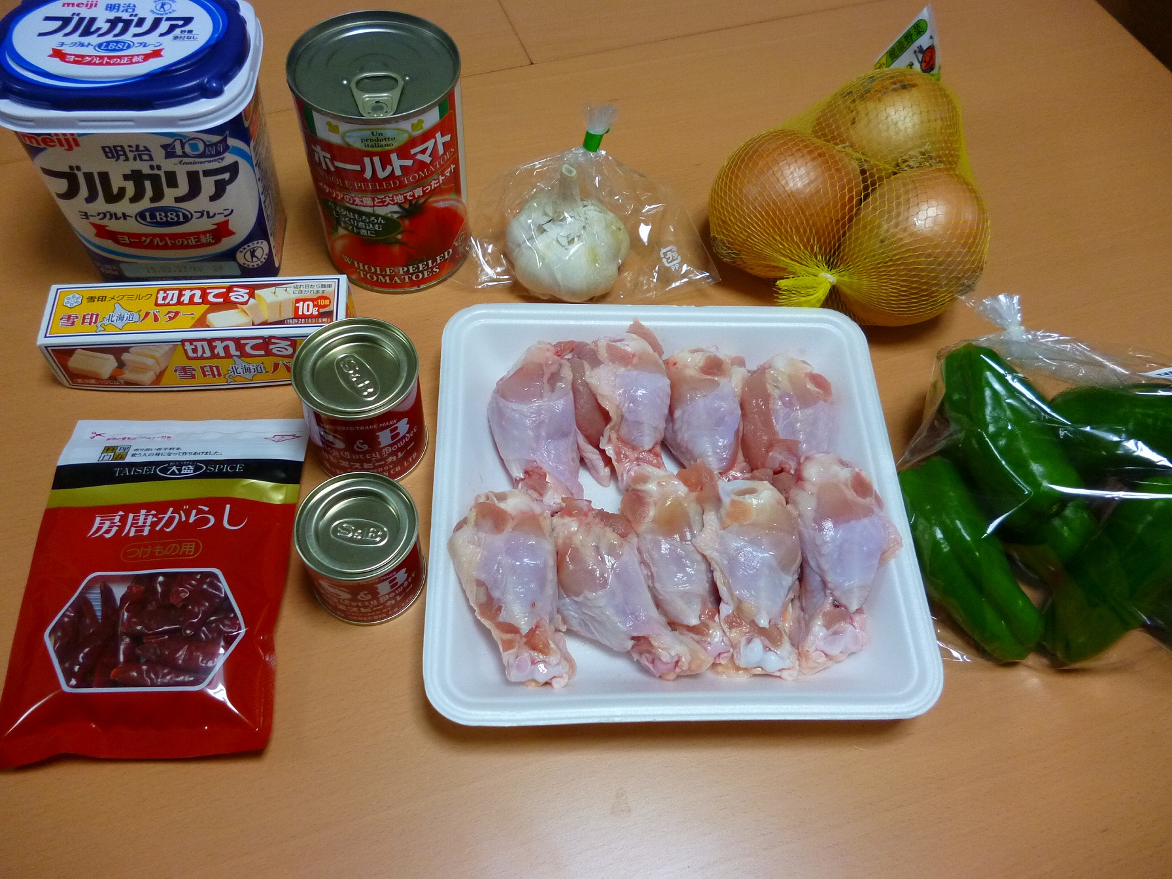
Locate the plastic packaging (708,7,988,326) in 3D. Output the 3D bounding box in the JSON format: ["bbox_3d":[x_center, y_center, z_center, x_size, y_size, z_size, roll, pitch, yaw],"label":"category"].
[{"bbox_3d":[0.139,-0.150,0.510,0.141,0.083,0.184,6,57,0],"label":"plastic packaging"}]

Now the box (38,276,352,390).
[{"bbox_3d":[-0.182,-0.052,0.457,0.136,0.033,0.035,-3,57,-5],"label":"box"}]

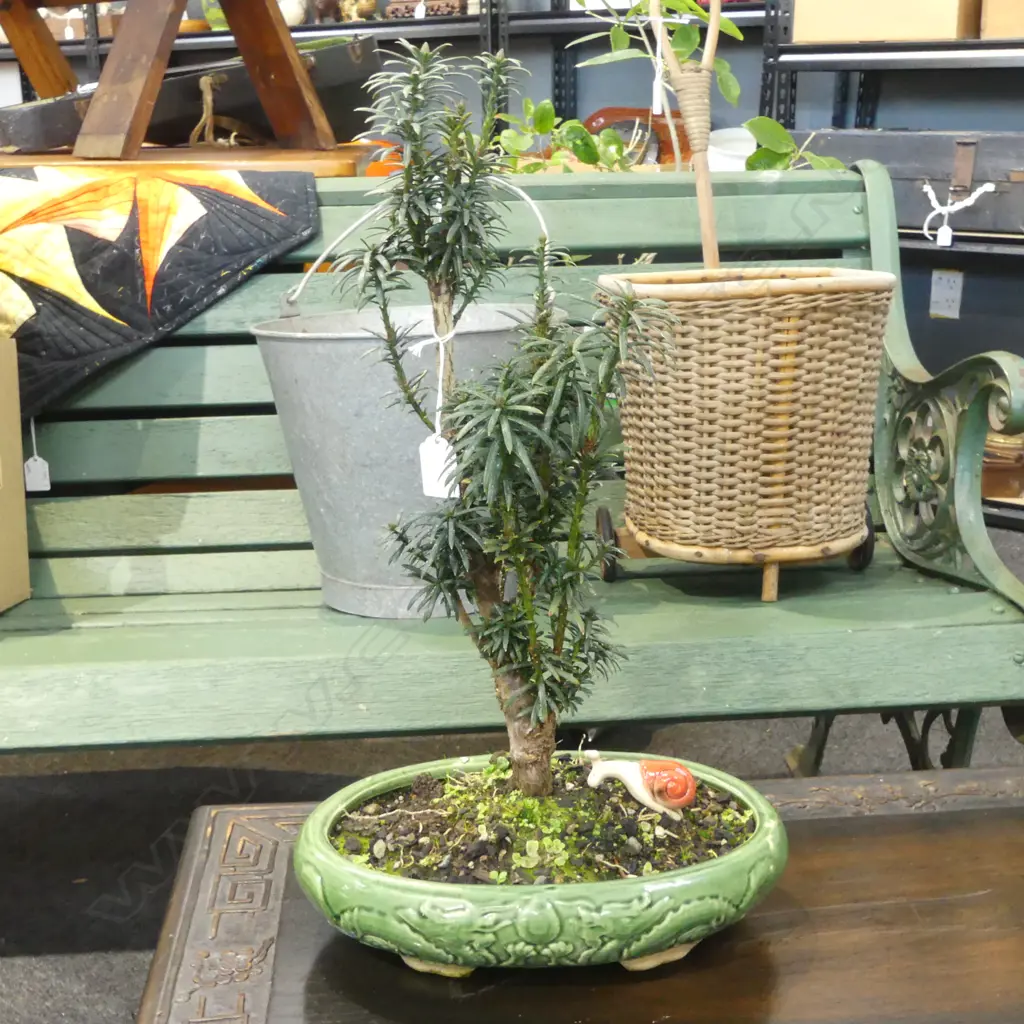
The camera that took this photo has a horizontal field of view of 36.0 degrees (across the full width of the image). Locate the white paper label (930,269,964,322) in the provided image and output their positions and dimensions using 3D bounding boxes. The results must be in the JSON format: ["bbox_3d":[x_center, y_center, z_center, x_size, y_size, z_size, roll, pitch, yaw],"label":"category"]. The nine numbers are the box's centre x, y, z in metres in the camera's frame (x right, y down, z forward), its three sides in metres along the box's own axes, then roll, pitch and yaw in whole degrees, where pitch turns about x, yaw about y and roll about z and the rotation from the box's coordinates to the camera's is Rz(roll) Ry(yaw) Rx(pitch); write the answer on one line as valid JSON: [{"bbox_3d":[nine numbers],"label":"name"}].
[{"bbox_3d":[1.046,-0.525,3.800,0.075,0.114,0.009,11,20,35],"label":"white paper label"}]

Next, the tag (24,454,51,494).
[{"bbox_3d":[-0.527,-0.043,1.750,0.026,0.039,0.003,-2,10,-5],"label":"tag"}]

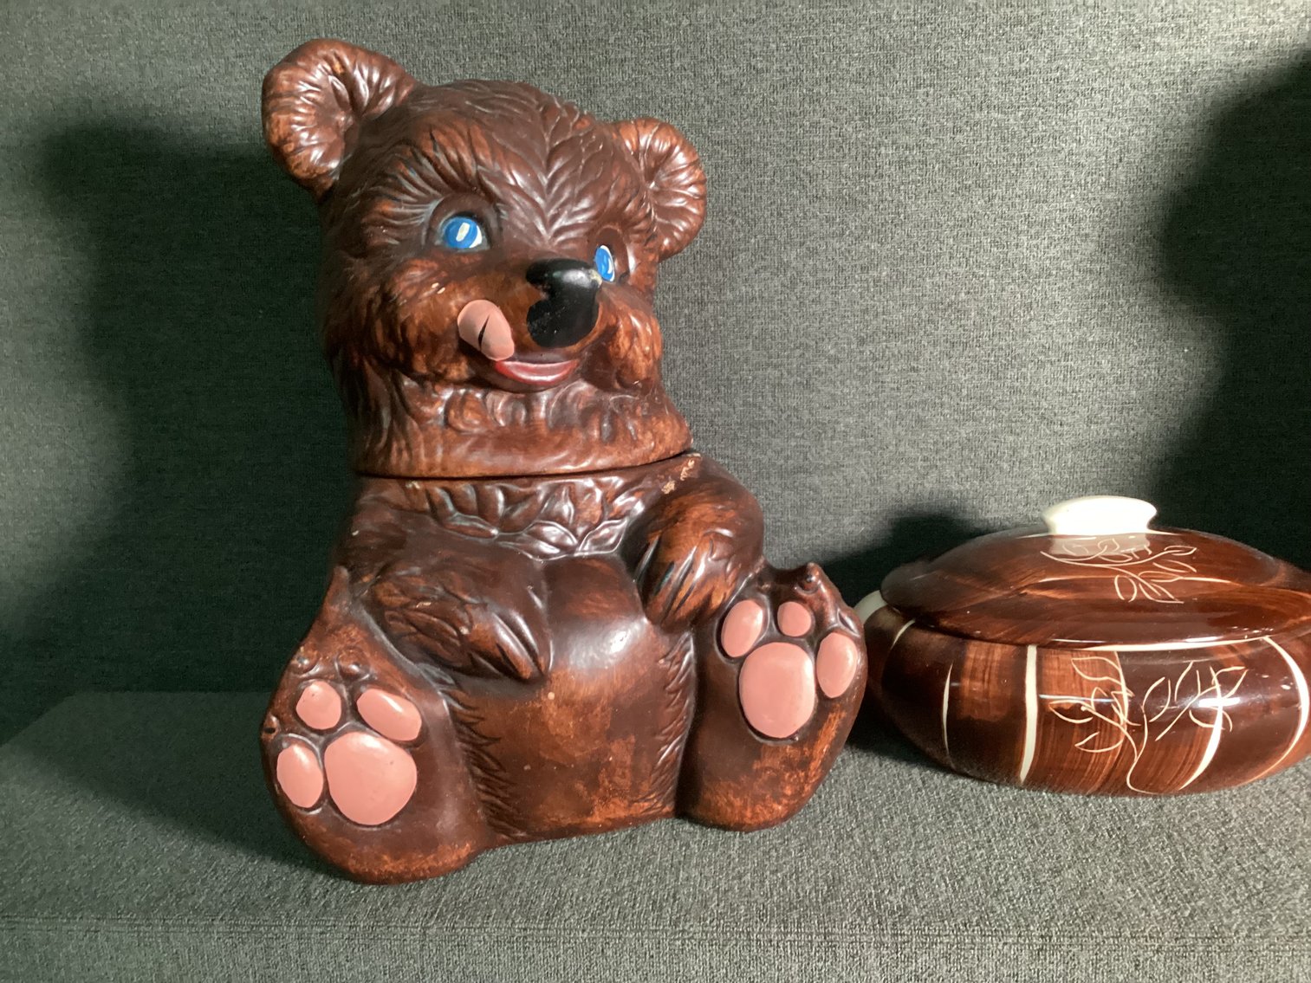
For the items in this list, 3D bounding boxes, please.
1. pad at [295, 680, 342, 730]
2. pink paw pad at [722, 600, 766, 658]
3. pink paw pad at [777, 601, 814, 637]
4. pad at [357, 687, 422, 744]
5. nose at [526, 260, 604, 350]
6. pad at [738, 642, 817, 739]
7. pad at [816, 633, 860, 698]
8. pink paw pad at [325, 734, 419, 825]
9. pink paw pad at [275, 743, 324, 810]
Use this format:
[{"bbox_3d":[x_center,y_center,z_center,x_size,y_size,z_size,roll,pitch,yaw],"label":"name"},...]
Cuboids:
[{"bbox_3d":[-0.126,0.080,0.441,0.018,0.018,0.009,-3,2,-2],"label":"pad"},{"bbox_3d":[0.035,0.055,0.467,0.018,0.023,0.009,-7,3,-19],"label":"pink paw pad"},{"bbox_3d":[0.057,0.051,0.475,0.015,0.015,0.008,-9,3,-24],"label":"pink paw pad"},{"bbox_3d":[-0.099,0.083,0.439,0.025,0.021,0.010,-5,0,-12],"label":"pad"},{"bbox_3d":[-0.033,-0.068,0.423,0.029,0.032,0.022,0,12,-27],"label":"nose"},{"bbox_3d":[0.049,0.079,0.469,0.035,0.039,0.011,-9,3,-24],"label":"pad"},{"bbox_3d":[0.075,0.071,0.481,0.021,0.026,0.010,-13,7,-36],"label":"pad"},{"bbox_3d":[-0.106,0.107,0.437,0.035,0.036,0.011,-4,2,-5],"label":"pink paw pad"},{"bbox_3d":[-0.133,0.106,0.440,0.018,0.025,0.010,0,2,8],"label":"pink paw pad"}]

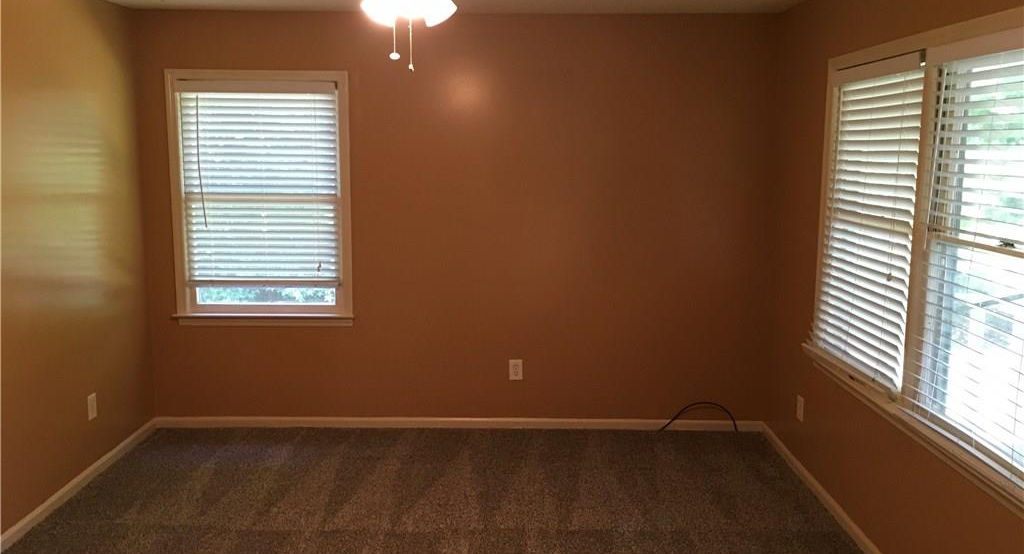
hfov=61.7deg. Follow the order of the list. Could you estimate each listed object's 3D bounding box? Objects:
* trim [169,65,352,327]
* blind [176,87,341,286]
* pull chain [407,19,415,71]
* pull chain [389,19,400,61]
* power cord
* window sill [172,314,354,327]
[{"bbox_3d":[-1.444,-0.451,4.936,1.053,1.438,0.084,0,9,0],"label":"trim"},{"bbox_3d":[-1.438,-0.525,4.938,0.908,1.157,0.060,0,9,0],"label":"blind"},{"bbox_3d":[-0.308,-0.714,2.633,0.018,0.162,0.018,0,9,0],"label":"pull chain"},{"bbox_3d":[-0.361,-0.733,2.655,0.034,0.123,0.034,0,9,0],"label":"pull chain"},{"bbox_3d":[1.115,0.835,5.089,0.476,0.177,0.050,0,9,0],"label":"power cord"},{"bbox_3d":[-1.454,0.251,5.035,1.065,0.071,0.084,0,9,0],"label":"window sill"}]

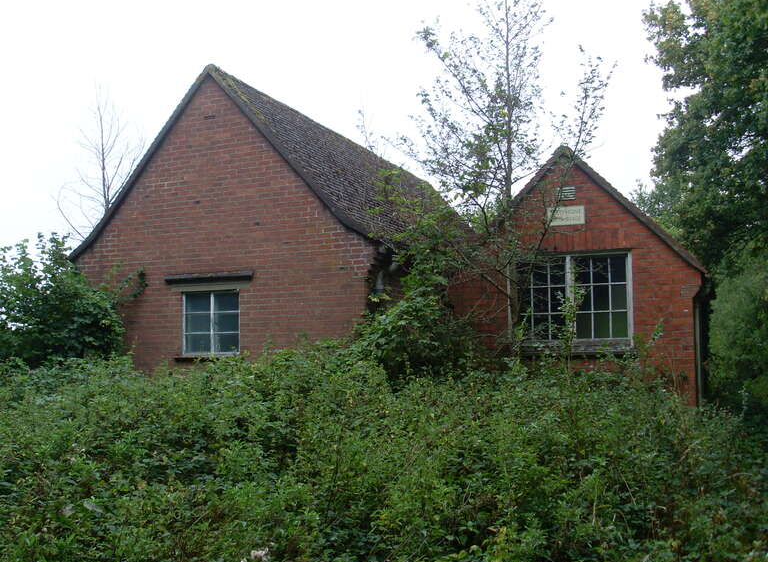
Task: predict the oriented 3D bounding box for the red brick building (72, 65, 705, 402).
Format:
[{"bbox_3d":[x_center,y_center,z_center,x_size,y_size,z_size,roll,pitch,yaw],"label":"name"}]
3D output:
[{"bbox_3d":[1.018,-0.326,14.909,9.312,5.142,8.379,-3,-6,25],"label":"red brick building"}]

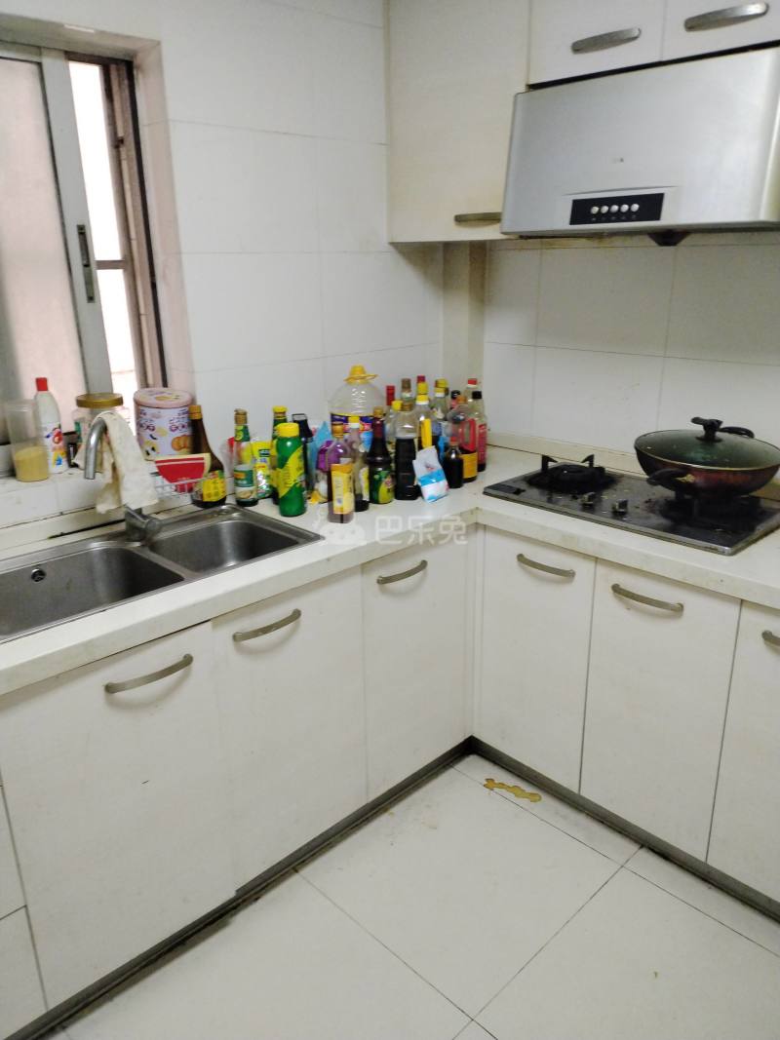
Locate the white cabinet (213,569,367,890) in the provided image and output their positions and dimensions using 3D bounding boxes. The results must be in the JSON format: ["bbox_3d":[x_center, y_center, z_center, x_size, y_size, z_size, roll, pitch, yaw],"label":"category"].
[{"bbox_3d":[-0.399,0.428,2.051,0.425,0.710,0.530,-18,25,-41],"label":"white cabinet"}]

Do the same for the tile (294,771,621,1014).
[{"bbox_3d":[0.175,0.896,2.003,0.600,0.012,0.600,-18,25,-41],"label":"tile"}]

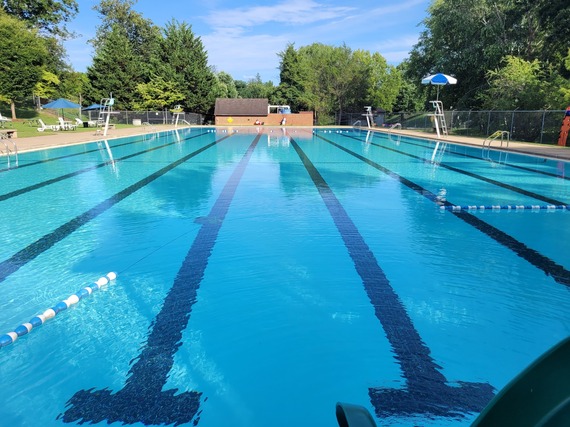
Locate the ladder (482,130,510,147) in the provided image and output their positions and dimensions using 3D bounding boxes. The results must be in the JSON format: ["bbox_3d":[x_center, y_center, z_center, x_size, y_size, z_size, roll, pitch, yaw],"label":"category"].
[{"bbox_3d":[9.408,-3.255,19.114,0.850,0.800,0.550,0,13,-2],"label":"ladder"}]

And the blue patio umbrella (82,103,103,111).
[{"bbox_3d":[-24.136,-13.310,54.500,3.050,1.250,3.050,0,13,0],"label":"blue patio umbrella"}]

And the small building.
[{"bbox_3d":[-2.822,-13.532,57.500,12.800,3.500,5.000,0,13,-2],"label":"small building"}]

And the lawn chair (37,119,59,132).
[{"bbox_3d":[-19.234,-7.132,34.800,1.800,0.950,0.680,2,13,10],"label":"lawn chair"}]

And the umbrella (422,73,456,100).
[{"bbox_3d":[9.598,-7.846,26.582,2.130,1.720,2.130,0,13,-2],"label":"umbrella"}]

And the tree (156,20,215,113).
[{"bbox_3d":[-14.043,-19.864,60.740,8.300,14.010,8.300,0,13,-2],"label":"tree"}]

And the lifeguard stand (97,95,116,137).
[{"bbox_3d":[-11.088,-6.159,26.612,1.250,2.650,0.850,0,13,-2],"label":"lifeguard stand"}]

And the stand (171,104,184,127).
[{"bbox_3d":[-11.803,-10.733,47.200,1.450,2.400,0.900,1,13,5],"label":"stand"}]

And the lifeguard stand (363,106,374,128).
[{"bbox_3d":[9.129,-10.574,46.882,1.250,2.400,0.900,0,13,-2],"label":"lifeguard stand"}]

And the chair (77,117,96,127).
[{"bbox_3d":[-20.179,-9.159,43.500,1.800,0.900,0.700,1,13,5],"label":"chair"}]

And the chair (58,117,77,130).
[{"bbox_3d":[-17.004,-6.955,33.453,1.600,1.000,0.680,5,14,18],"label":"chair"}]

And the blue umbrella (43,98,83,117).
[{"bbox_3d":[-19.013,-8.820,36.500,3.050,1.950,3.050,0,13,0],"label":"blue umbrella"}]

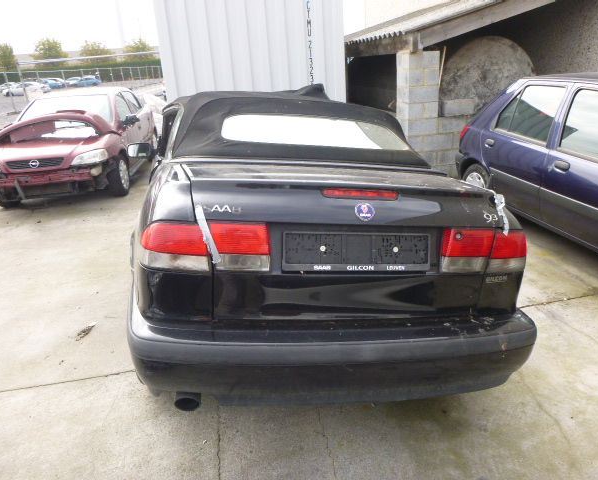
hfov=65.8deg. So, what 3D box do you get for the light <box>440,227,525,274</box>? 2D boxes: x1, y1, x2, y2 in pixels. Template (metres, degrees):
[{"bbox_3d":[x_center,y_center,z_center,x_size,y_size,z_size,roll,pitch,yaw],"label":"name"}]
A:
[{"bbox_3d":[0.711,0.030,1.772,0.430,0.177,0.190,1,19,-11],"label":"light"}]

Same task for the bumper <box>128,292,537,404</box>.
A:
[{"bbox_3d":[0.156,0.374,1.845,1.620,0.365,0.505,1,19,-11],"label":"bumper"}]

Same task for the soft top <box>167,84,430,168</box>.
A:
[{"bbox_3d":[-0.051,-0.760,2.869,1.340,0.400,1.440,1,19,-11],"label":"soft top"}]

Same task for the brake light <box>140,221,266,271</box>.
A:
[{"bbox_3d":[-0.319,0.015,1.568,0.430,0.177,0.190,1,19,-11],"label":"brake light"}]

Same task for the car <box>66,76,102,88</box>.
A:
[{"bbox_3d":[-29.701,-21.836,64.000,4.200,1.450,1.750,-9,20,-14],"label":"car"}]

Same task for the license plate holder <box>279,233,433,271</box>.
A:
[{"bbox_3d":[0.208,0.043,1.606,0.530,0.135,0.022,1,2,-11],"label":"license plate holder"}]

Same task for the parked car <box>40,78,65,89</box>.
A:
[{"bbox_3d":[-35.056,-22.276,66.000,4.200,1.450,1.750,8,23,30],"label":"parked car"}]

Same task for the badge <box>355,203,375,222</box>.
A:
[{"bbox_3d":[0.230,-0.095,1.597,0.066,0.066,0.008,1,-6,-11],"label":"badge"}]

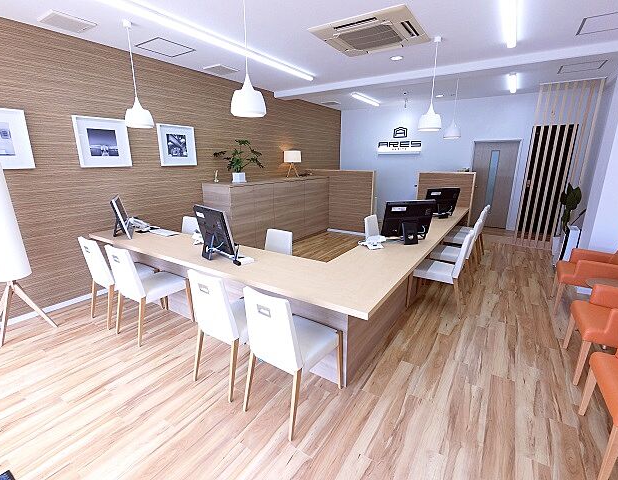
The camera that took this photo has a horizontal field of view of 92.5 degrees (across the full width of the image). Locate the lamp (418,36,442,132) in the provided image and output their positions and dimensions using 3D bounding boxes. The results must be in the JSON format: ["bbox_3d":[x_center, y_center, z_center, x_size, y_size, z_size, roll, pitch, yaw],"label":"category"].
[{"bbox_3d":[1.327,-1.634,3.139,0.245,0.915,0.245,10,18,33],"label":"lamp"}]

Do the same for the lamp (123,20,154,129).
[{"bbox_3d":[-1.705,-1.608,2.899,0.260,0.906,0.260,9,18,33],"label":"lamp"}]

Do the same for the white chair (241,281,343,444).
[{"bbox_3d":[-0.118,0.635,1.829,0.450,0.846,0.547,9,18,33],"label":"white chair"}]

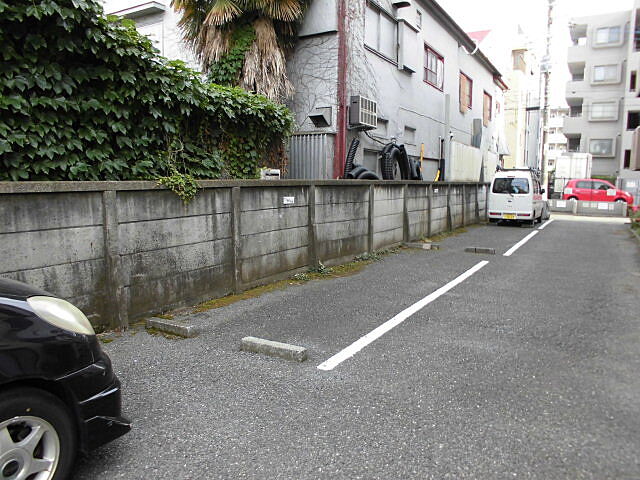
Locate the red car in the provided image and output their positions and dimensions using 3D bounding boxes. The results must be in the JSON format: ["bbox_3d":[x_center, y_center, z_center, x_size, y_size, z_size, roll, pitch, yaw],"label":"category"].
[{"bbox_3d":[15.736,-2.643,27.200,3.460,1.570,1.550,5,8,30],"label":"red car"}]

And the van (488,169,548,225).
[{"bbox_3d":[7.445,-1.653,17.845,1.475,1.930,3.395,5,8,30],"label":"van"}]

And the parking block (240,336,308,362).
[{"bbox_3d":[-0.388,0.939,4.110,0.600,0.090,0.120,4,8,27],"label":"parking block"}]

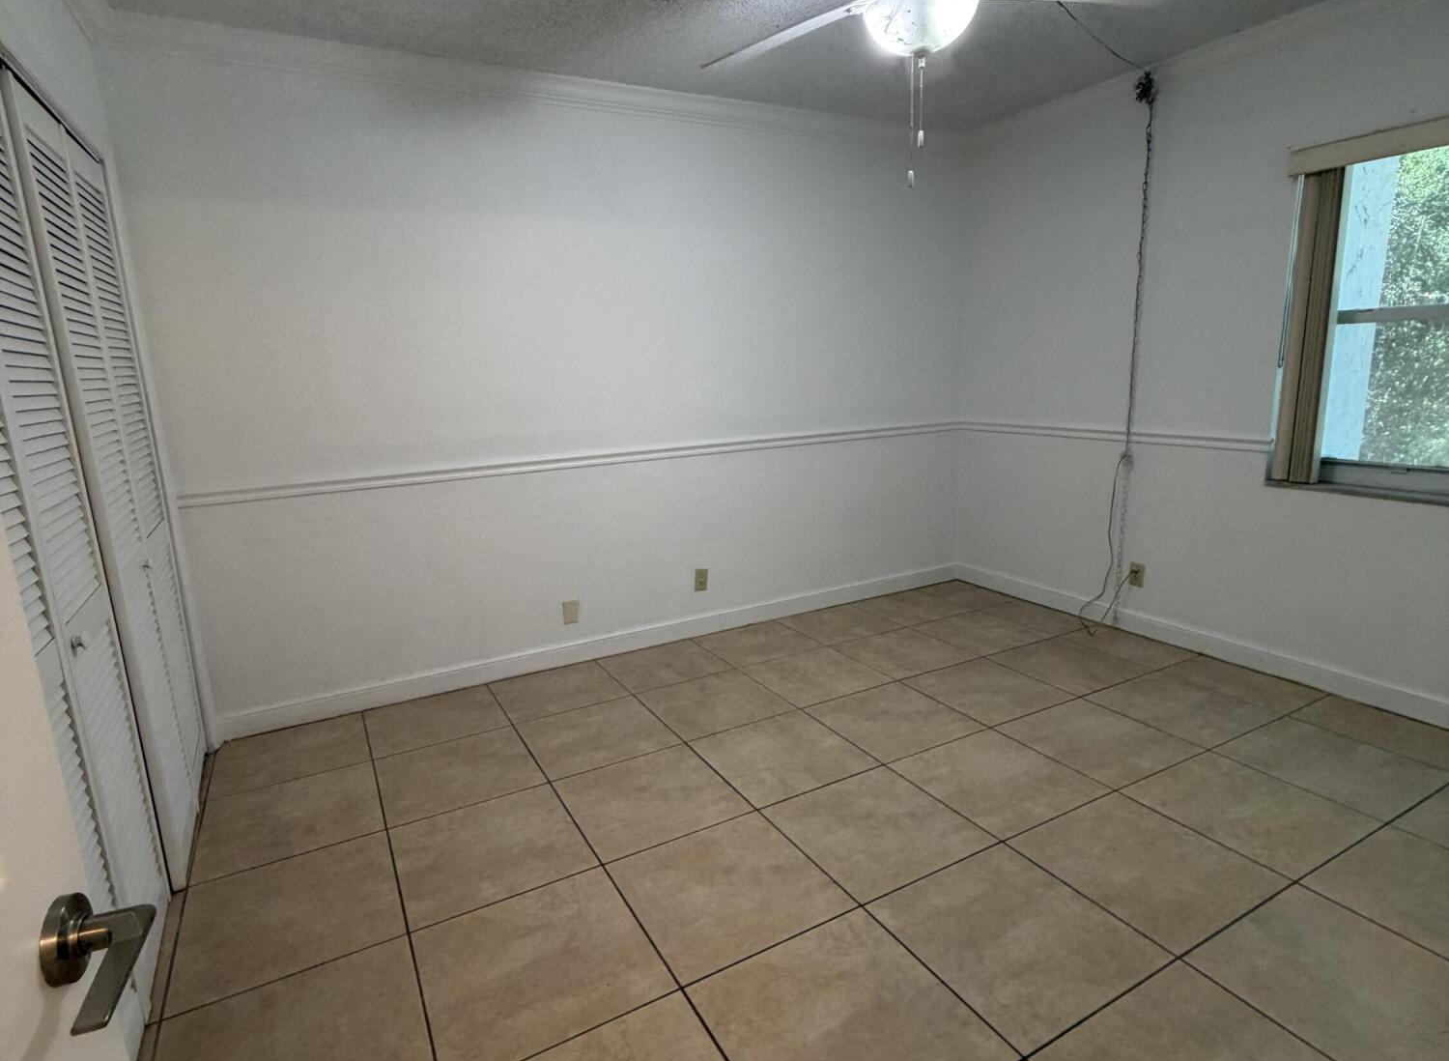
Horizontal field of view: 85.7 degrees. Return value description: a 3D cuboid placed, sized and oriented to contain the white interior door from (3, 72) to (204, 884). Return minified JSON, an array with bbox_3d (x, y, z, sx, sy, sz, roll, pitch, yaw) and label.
[{"bbox_3d":[-1.726,-0.100,2.285,0.045,2.010,0.915,-9,14,-28],"label":"white interior door"}]

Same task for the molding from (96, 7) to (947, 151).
[{"bbox_3d":[-0.346,-1.806,3.291,3.734,0.093,0.075,-9,14,-28],"label":"molding"}]

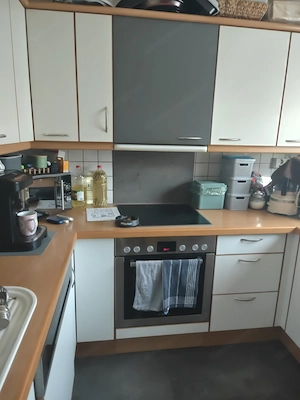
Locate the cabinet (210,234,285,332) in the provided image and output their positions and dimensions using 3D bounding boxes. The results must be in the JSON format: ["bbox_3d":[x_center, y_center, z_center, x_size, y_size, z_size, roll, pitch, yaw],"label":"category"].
[{"bbox_3d":[0.578,0.473,1.945,0.450,0.657,0.565,0,13,-8],"label":"cabinet"}]

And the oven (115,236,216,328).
[{"bbox_3d":[0.060,0.447,1.839,0.594,0.585,0.565,0,13,-8],"label":"oven"}]

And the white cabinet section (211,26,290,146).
[{"bbox_3d":[0.586,-0.702,1.774,0.443,0.663,0.345,0,12,-8],"label":"white cabinet section"}]

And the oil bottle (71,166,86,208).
[{"bbox_3d":[-0.516,-0.097,1.905,0.100,0.300,0.100,0,13,-8],"label":"oil bottle"}]

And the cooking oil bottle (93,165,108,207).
[{"bbox_3d":[-0.362,-0.101,1.937,0.102,0.302,0.102,0,13,-8],"label":"cooking oil bottle"}]

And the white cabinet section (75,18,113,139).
[{"bbox_3d":[-0.327,-0.697,1.646,0.194,0.663,0.345,0,12,-8],"label":"white cabinet section"}]

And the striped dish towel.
[{"bbox_3d":[0.186,0.515,1.572,0.229,0.358,0.045,0,13,-8],"label":"striped dish towel"}]

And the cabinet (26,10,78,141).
[{"bbox_3d":[-0.551,-0.702,1.635,0.240,0.665,0.371,0,13,-8],"label":"cabinet"}]

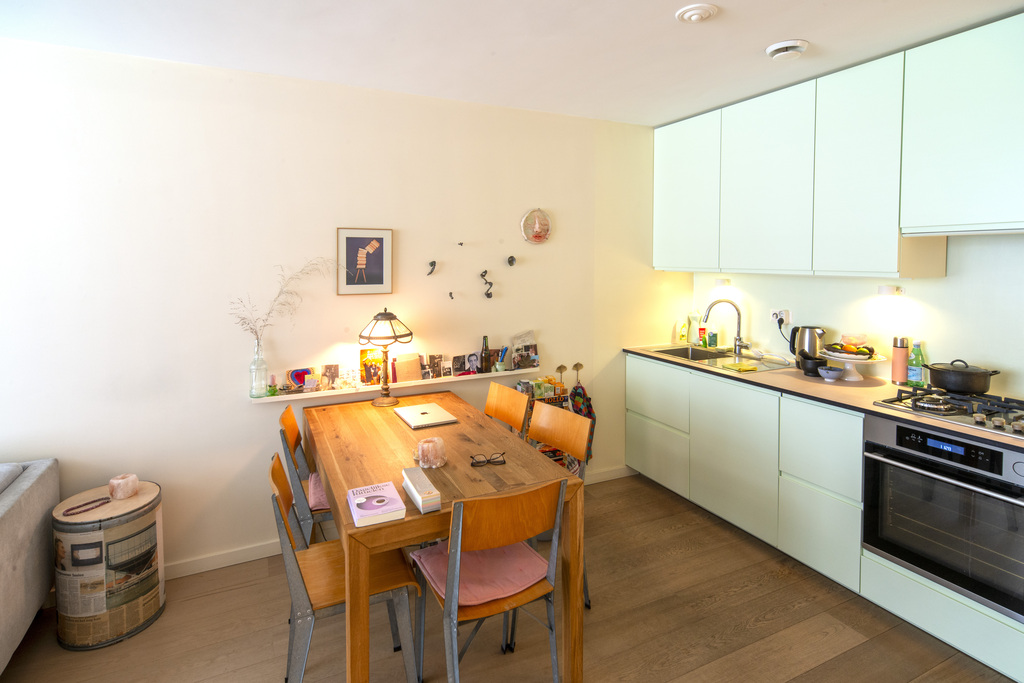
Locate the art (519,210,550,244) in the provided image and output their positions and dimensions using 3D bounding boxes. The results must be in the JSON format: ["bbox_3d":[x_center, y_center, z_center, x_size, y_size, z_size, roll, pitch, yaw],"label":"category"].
[{"bbox_3d":[0.162,-0.739,3.293,0.218,0.227,0.046,-5,9,-25],"label":"art"}]

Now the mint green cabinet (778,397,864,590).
[{"bbox_3d":[1.711,0.663,2.529,0.628,0.803,0.415,-5,9,-25],"label":"mint green cabinet"}]

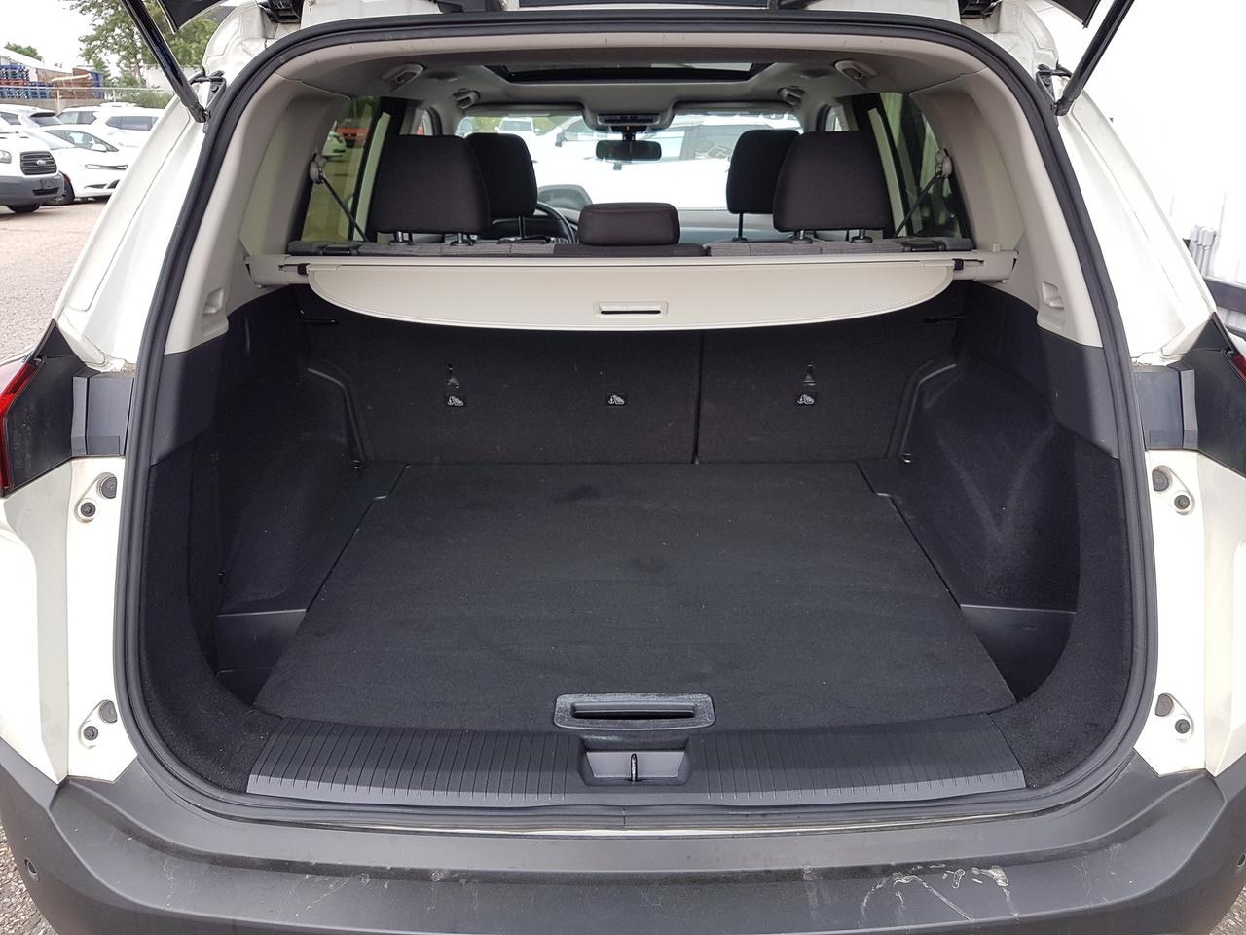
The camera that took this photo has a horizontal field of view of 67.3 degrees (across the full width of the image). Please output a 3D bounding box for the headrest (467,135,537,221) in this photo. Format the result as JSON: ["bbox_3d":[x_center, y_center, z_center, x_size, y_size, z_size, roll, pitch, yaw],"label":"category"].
[{"bbox_3d":[-0.356,-0.810,2.600,0.250,0.225,0.130,0,21,0],"label":"headrest"}]

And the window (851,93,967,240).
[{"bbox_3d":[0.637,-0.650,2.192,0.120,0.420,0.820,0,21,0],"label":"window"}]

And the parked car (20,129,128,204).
[{"bbox_3d":[-11.224,-6.037,18.524,4.800,1.490,1.870,13,25,31],"label":"parked car"}]

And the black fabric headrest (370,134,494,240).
[{"bbox_3d":[-0.382,-0.571,1.890,0.240,0.195,0.130,0,21,0],"label":"black fabric headrest"}]

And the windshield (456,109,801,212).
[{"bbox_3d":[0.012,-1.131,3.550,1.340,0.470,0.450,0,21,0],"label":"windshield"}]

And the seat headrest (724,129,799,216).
[{"bbox_3d":[0.406,-0.817,2.600,0.250,0.225,0.130,0,21,0],"label":"seat headrest"}]

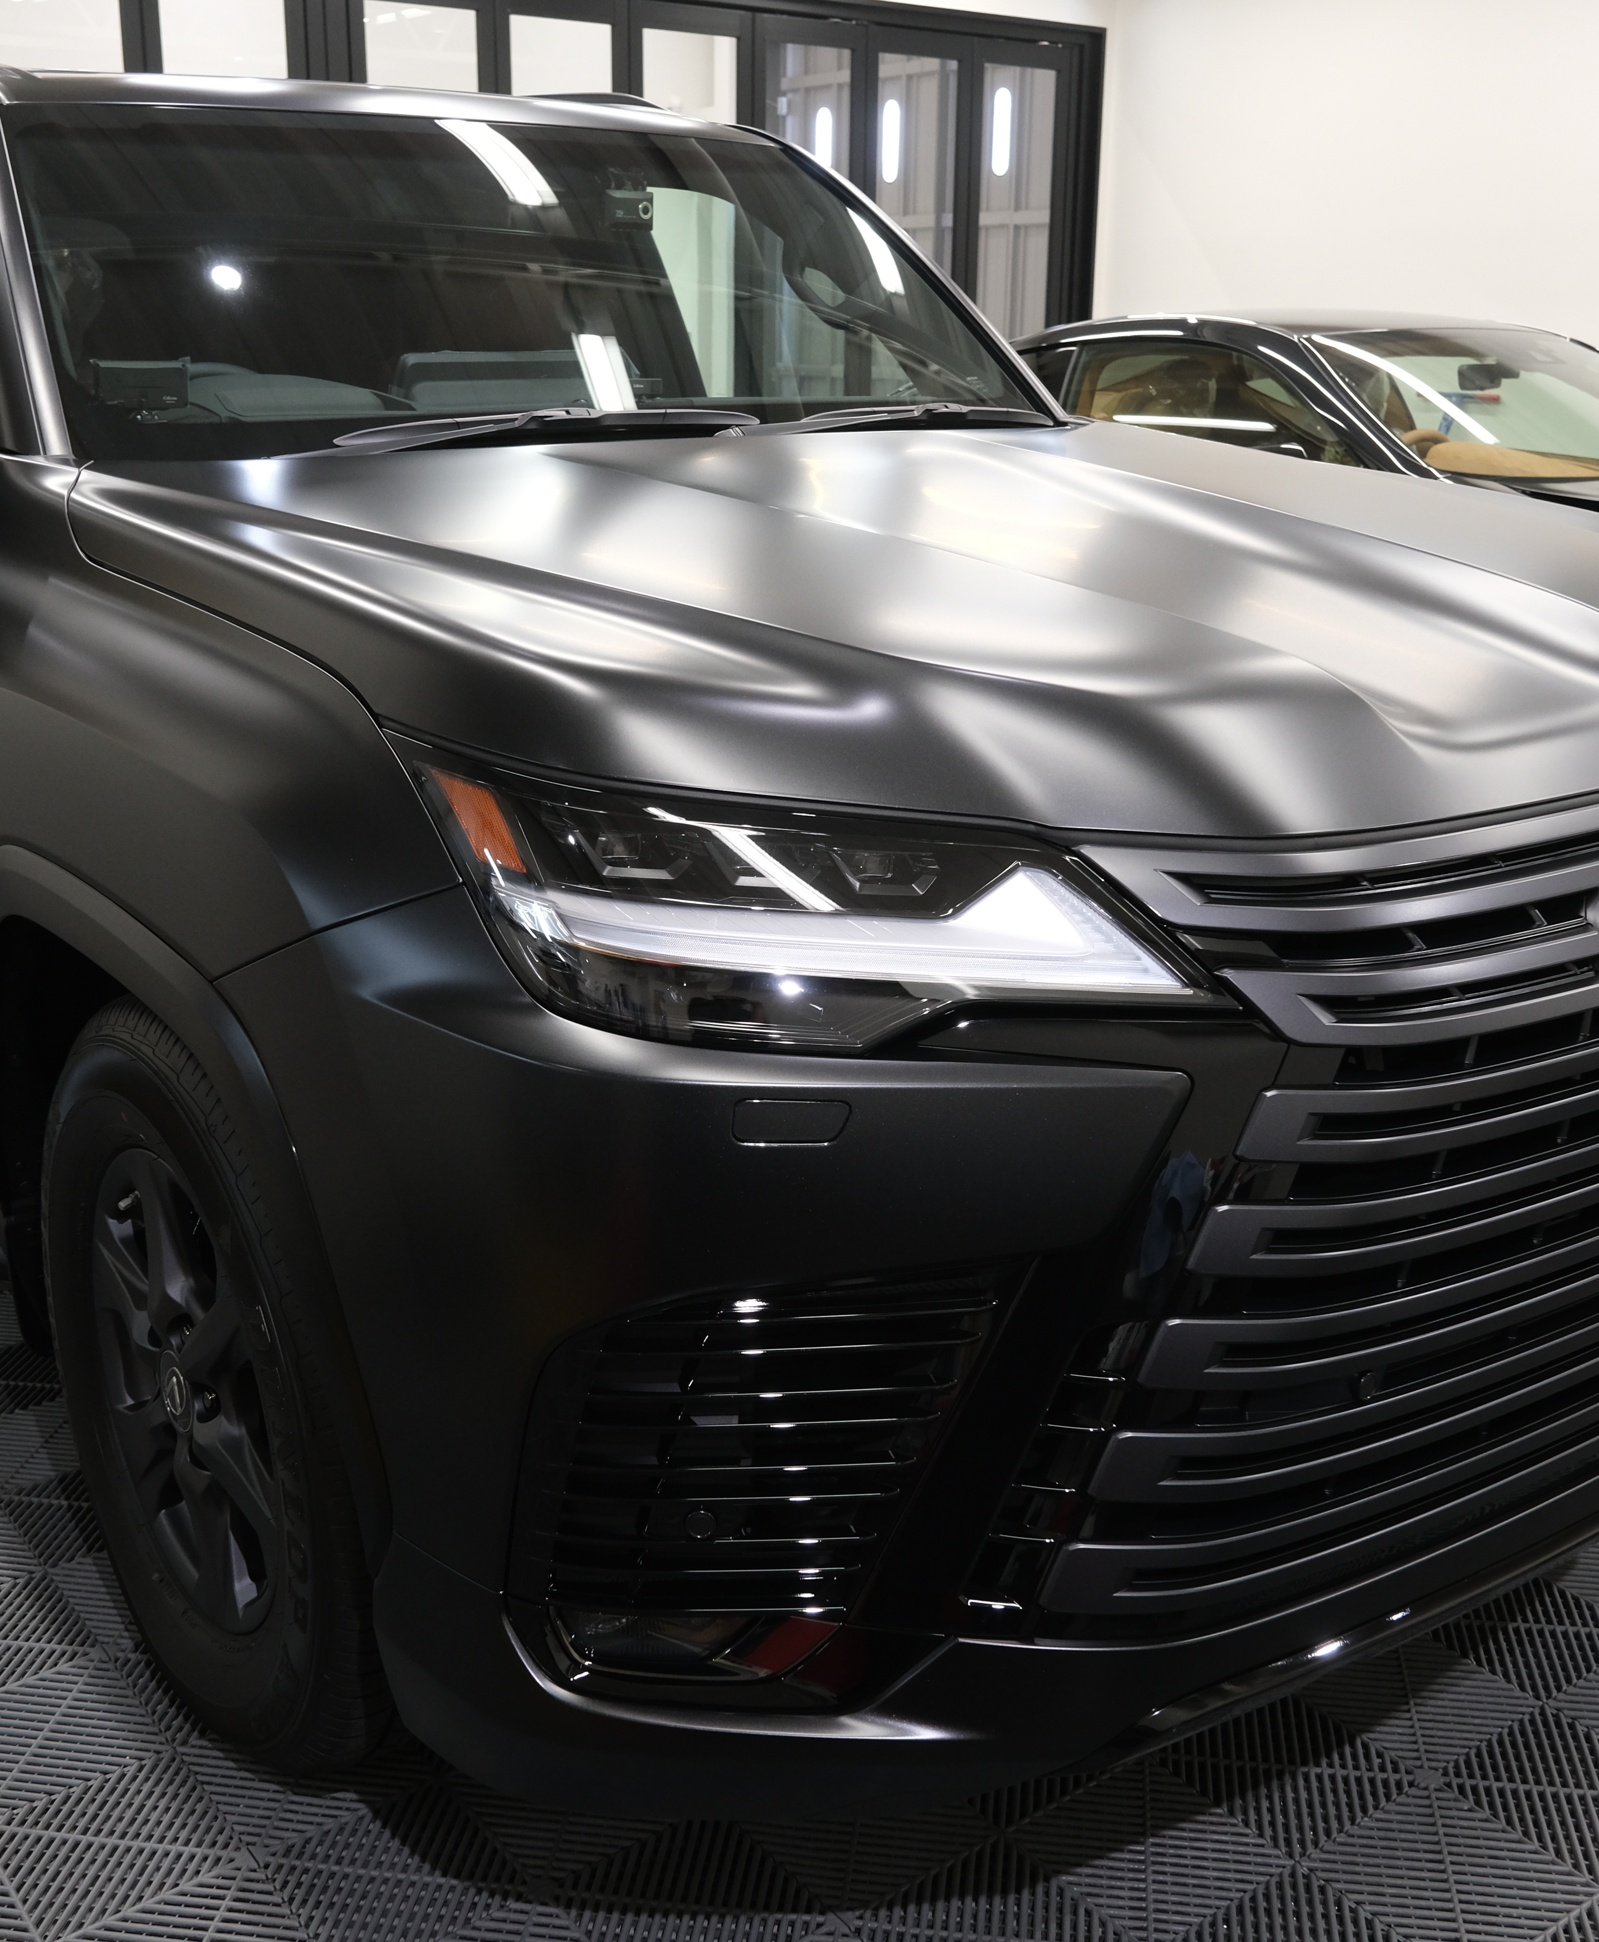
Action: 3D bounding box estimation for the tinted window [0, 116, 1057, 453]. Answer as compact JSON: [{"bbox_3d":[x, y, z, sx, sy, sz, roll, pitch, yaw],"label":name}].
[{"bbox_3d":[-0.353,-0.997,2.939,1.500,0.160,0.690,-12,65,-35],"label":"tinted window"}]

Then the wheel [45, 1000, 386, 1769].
[{"bbox_3d":[-0.524,0.393,2.136,0.270,0.790,0.790,-12,21,-35],"label":"wheel"}]

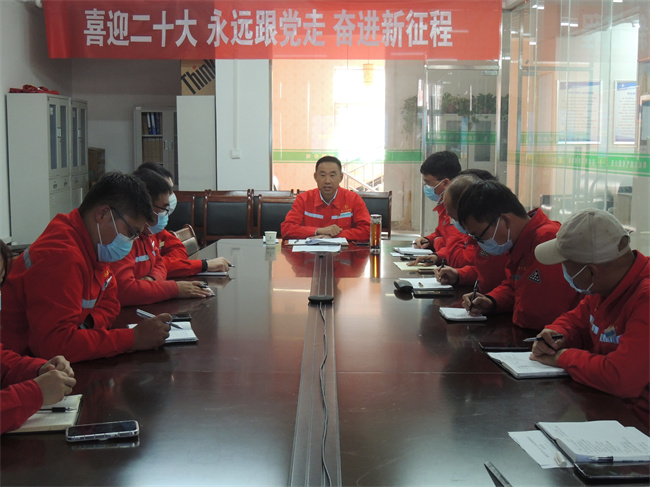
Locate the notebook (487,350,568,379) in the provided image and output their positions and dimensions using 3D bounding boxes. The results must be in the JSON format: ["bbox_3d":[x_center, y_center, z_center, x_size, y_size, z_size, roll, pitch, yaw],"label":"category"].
[{"bbox_3d":[0.627,0.356,2.609,0.210,0.012,0.285,-1,7,-6],"label":"notebook"}]

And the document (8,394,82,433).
[{"bbox_3d":[-0.692,0.411,2.129,0.190,0.016,0.245,-1,7,-5],"label":"document"}]

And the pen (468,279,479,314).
[{"bbox_3d":[0.568,0.201,3.370,0.011,0.133,0.011,16,-15,5],"label":"pen"}]

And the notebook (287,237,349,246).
[{"bbox_3d":[-0.050,-0.013,5.866,0.380,0.026,0.250,0,6,0],"label":"notebook"}]

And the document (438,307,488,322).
[{"bbox_3d":[0.530,0.268,3.354,0.145,0.012,0.222,0,7,-3],"label":"document"}]

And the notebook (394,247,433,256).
[{"bbox_3d":[0.545,0.049,5.370,0.190,0.016,0.250,1,7,7],"label":"notebook"}]

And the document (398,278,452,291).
[{"bbox_3d":[0.462,0.187,4.040,0.215,0.013,0.260,0,7,0],"label":"document"}]

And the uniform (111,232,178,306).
[{"bbox_3d":[-0.890,0.182,3.895,0.510,0.550,0.510,2,7,14],"label":"uniform"}]

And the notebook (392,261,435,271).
[{"bbox_3d":[0.498,0.122,4.744,0.210,0.008,0.280,0,6,3],"label":"notebook"}]

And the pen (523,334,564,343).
[{"bbox_3d":[0.686,0.298,2.771,0.137,0.011,0.011,-7,8,-12],"label":"pen"}]

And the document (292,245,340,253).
[{"bbox_3d":[-0.049,0.030,5.401,0.295,0.006,0.260,0,7,0],"label":"document"}]

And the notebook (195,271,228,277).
[{"bbox_3d":[-0.580,0.147,4.495,0.190,0.016,0.170,0,6,0],"label":"notebook"}]

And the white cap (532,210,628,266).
[{"bbox_3d":[0.759,-0.018,2.600,0.270,0.145,0.180,-6,10,25],"label":"white cap"}]

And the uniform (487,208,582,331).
[{"bbox_3d":[0.830,0.182,3.362,0.490,0.590,0.500,-1,7,-13],"label":"uniform"}]

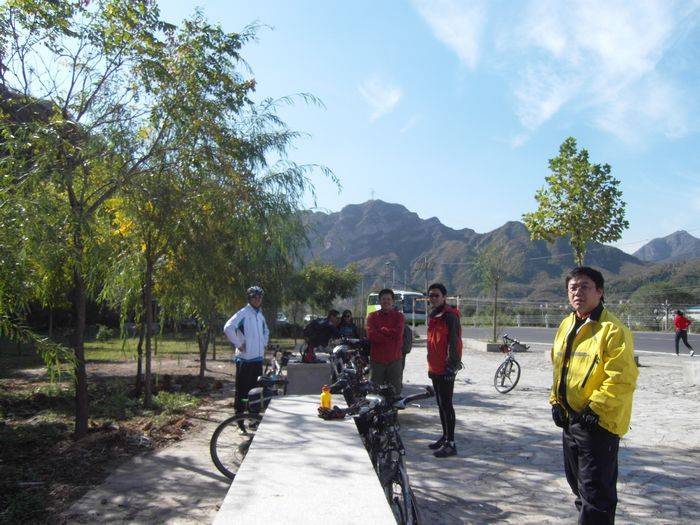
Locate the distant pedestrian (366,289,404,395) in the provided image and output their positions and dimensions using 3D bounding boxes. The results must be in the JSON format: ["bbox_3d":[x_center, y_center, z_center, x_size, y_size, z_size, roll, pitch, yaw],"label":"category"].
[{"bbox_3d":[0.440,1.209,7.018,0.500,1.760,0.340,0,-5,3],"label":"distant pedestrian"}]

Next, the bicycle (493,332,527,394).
[{"bbox_3d":[3.028,1.922,10.818,0.600,1.050,1.650,0,-5,1],"label":"bicycle"}]

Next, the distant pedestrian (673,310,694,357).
[{"bbox_3d":[11.930,2.519,20.254,0.500,1.620,0.650,5,-7,-40],"label":"distant pedestrian"}]

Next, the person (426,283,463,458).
[{"bbox_3d":[1.000,1.113,5.992,0.340,1.760,0.470,4,-7,-37],"label":"person"}]

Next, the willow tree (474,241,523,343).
[{"bbox_3d":[6.032,1.184,22.998,1.850,4.189,1.800,0,-5,0],"label":"willow tree"}]

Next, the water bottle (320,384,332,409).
[{"bbox_3d":[-0.166,0.944,3.992,0.075,0.175,0.075,0,-5,0],"label":"water bottle"}]

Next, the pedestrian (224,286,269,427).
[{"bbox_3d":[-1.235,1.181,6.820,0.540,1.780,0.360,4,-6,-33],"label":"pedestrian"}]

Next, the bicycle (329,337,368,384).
[{"bbox_3d":[0.007,1.679,8.280,0.600,1.060,1.650,0,-5,3],"label":"bicycle"}]

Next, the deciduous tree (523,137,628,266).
[{"bbox_3d":[6.799,-0.507,17.070,2.900,6.752,2.800,0,-5,0],"label":"deciduous tree"}]

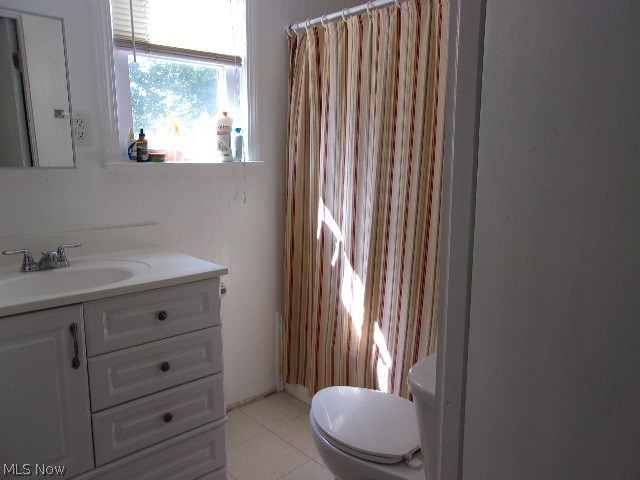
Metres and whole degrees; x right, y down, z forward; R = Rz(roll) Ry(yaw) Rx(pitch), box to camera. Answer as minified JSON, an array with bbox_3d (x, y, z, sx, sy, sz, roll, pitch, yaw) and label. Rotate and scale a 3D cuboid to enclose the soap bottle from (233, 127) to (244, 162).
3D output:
[{"bbox_3d":[-0.369,-0.432,2.272,0.045,0.148,0.036,-1,9,-6],"label":"soap bottle"}]

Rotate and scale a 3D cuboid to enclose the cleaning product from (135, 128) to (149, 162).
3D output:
[{"bbox_3d":[-0.697,-0.368,1.950,0.044,0.129,0.044,-4,10,-23],"label":"cleaning product"}]

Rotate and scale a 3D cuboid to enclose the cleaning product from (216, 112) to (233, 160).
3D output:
[{"bbox_3d":[-0.423,-0.458,2.219,0.068,0.216,0.046,0,9,2],"label":"cleaning product"}]

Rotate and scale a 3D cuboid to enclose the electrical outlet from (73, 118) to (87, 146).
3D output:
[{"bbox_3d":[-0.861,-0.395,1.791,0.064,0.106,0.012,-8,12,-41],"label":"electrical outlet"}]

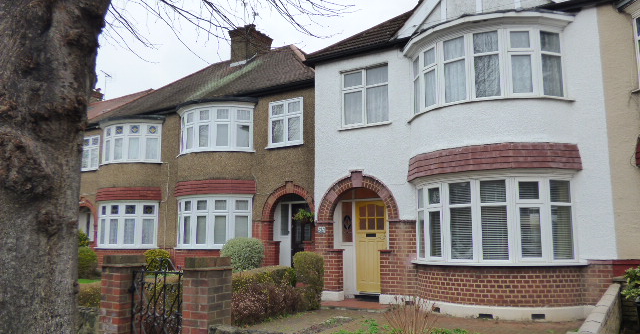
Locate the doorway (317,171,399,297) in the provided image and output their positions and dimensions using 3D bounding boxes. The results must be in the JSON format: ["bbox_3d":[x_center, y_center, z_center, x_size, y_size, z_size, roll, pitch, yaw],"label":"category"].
[{"bbox_3d":[0.808,1.371,10.838,1.994,2.457,0.282,-5,-9,32],"label":"doorway"}]

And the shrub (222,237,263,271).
[{"bbox_3d":[-1.884,2.237,12.588,1.077,1.088,1.077,-1,-7,0],"label":"shrub"}]

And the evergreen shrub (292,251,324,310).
[{"bbox_3d":[-0.237,2.330,10.674,0.624,1.168,0.624,-5,-9,32],"label":"evergreen shrub"}]

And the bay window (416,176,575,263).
[{"bbox_3d":[2.857,0.948,8.999,2.850,1.470,0.856,-5,-9,32],"label":"bay window"}]

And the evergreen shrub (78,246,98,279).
[{"bbox_3d":[-6.930,2.786,15.105,0.987,0.957,0.987,-5,-9,32],"label":"evergreen shrub"}]

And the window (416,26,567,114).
[{"bbox_3d":[2.824,-1.699,9.335,2.850,1.289,0.876,-5,-9,32],"label":"window"}]

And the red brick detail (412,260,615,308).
[{"bbox_3d":[3.070,1.994,8.748,3.313,0.634,0.896,-5,-9,32],"label":"red brick detail"}]

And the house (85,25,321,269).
[{"bbox_3d":[-2.806,-0.884,19.332,11.379,9.315,8.459,-5,-9,32],"label":"house"}]

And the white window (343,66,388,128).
[{"bbox_3d":[0.979,-1.481,11.024,1.098,1.249,0.121,-5,-9,32],"label":"white window"}]

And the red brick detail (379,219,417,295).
[{"bbox_3d":[1.609,1.799,10.294,0.836,1.450,0.282,-5,-9,32],"label":"red brick detail"}]

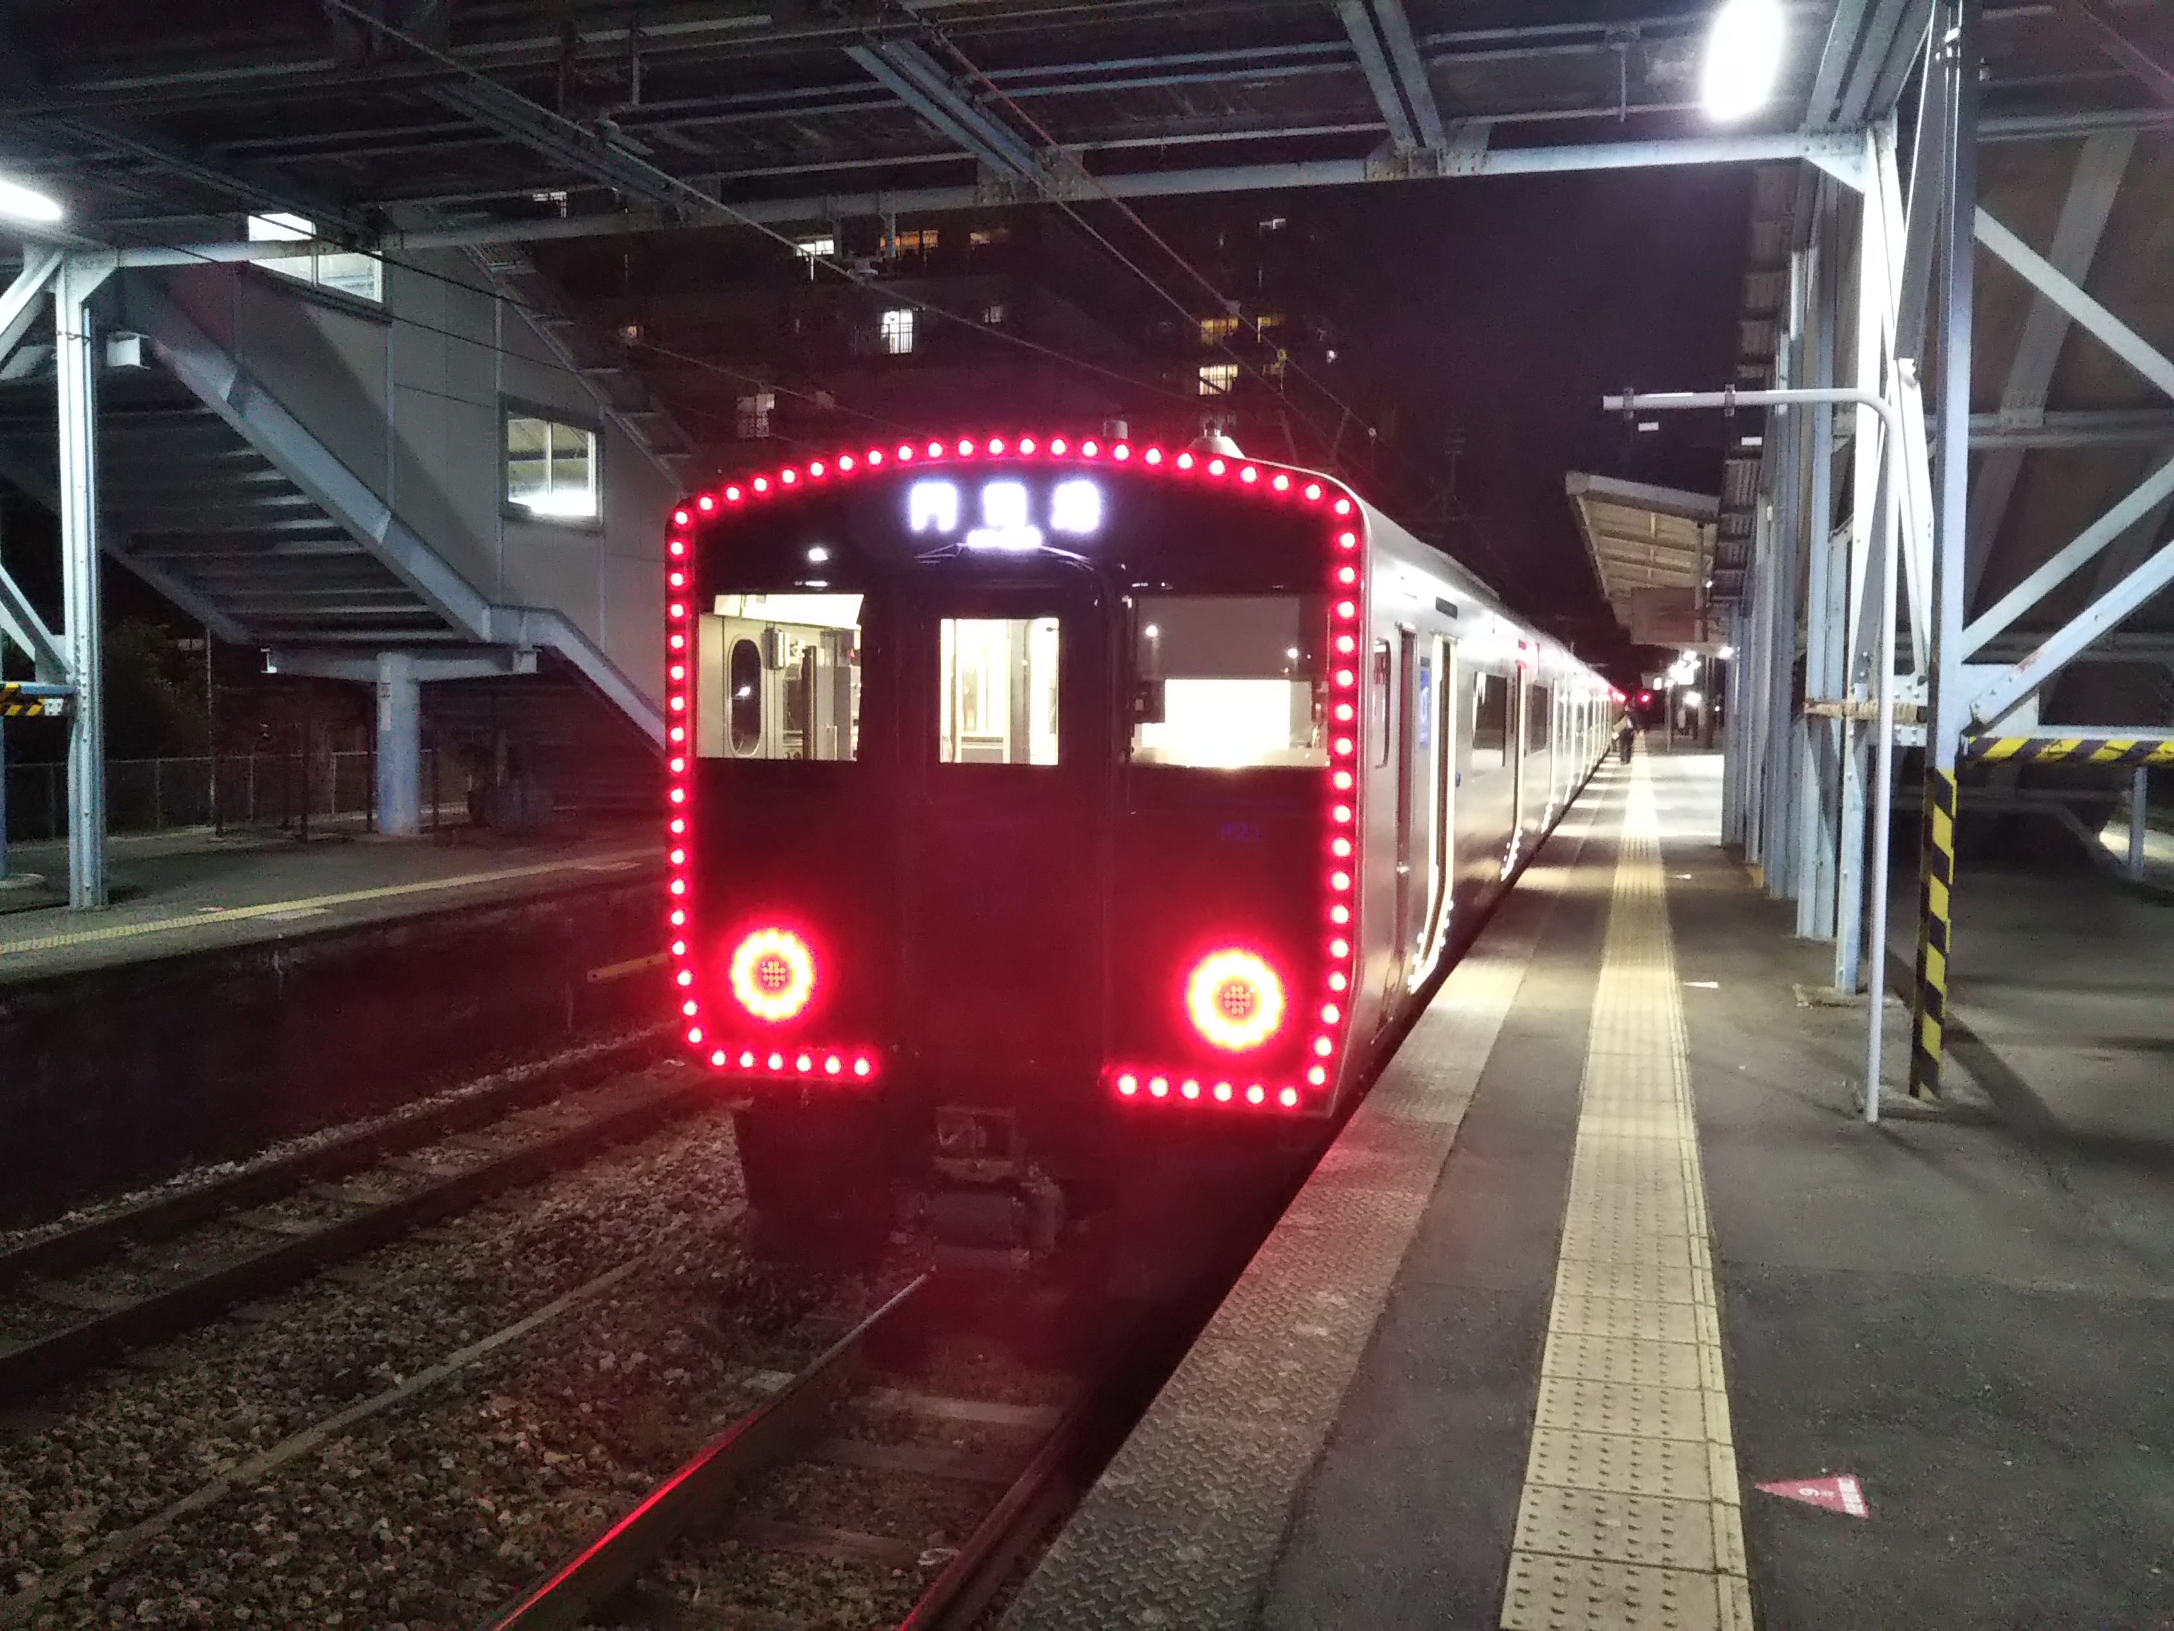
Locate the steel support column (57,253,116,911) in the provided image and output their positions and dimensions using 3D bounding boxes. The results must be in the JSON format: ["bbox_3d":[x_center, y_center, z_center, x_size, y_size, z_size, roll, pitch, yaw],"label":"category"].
[{"bbox_3d":[-6.674,-1.527,12.499,0.130,4.288,0.170,2,4,16],"label":"steel support column"}]

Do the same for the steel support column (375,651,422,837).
[{"bbox_3d":[-7.186,-0.752,19.686,0.405,1.874,0.405,2,4,16],"label":"steel support column"}]

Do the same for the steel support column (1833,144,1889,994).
[{"bbox_3d":[3.867,-1.217,9.422,0.120,4.220,0.160,2,4,16],"label":"steel support column"}]

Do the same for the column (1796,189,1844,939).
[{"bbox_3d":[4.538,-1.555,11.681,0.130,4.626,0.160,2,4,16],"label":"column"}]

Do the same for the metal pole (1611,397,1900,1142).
[{"bbox_3d":[2.306,-0.214,6.653,0.993,2.541,0.055,2,4,16],"label":"metal pole"}]

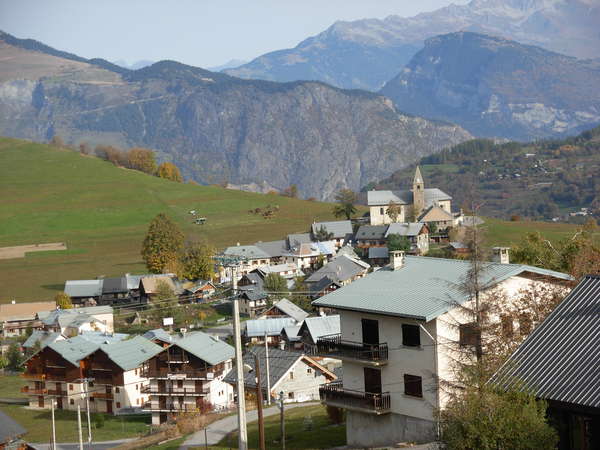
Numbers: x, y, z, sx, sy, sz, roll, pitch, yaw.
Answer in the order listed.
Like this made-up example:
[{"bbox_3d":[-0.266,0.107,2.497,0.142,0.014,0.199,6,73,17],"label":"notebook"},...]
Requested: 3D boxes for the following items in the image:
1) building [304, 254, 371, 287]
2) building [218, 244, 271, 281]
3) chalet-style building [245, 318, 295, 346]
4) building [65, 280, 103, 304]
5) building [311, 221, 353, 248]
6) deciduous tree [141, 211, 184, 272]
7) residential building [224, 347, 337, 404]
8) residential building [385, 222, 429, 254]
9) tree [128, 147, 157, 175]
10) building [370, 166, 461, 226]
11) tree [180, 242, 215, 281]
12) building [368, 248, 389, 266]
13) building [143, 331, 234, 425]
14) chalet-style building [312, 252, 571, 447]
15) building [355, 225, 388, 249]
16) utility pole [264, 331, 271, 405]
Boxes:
[{"bbox_3d":[9.820,12.340,466.000,12.000,8.500,18.000,-1,5,18],"label":"building"},{"bbox_3d":[-14.700,10.340,480.000,13.000,9.000,10.000,-2,5,2],"label":"building"},{"bbox_3d":[-6.430,23.110,390.000,10.200,6.000,8.500,-2,5,-4],"label":"chalet-style building"},{"bbox_3d":[-62.110,19.440,520.000,11.000,6.300,9.000,-2,5,0],"label":"building"},{"bbox_3d":[10.270,3.230,590.000,12.700,8.700,9.500,-3,5,-6],"label":"building"},{"bbox_3d":[-42.240,5.740,555.000,13.200,18.800,13.200,-2,5,0],"label":"deciduous tree"},{"bbox_3d":[-3.290,22.820,280.860,12.170,6.680,13.440,-5,6,-35],"label":"residential building"},{"bbox_3d":[34.610,4.450,580.000,12.200,9.800,8.800,0,5,27],"label":"residential building"},{"bbox_3d":[-78.580,-32.250,900.000,13.000,13.000,13.000,-2,5,0],"label":"tree"},{"bbox_3d":[45.440,-11.200,725.000,36.000,23.500,18.000,-2,5,0],"label":"building"},{"bbox_3d":[-27.810,10.010,490.000,8.900,10.500,8.900,-2,5,0],"label":"tree"},{"bbox_3d":[26.800,10.900,615.000,6.600,6.000,7.000,-2,5,5],"label":"building"},{"bbox_3d":[-18.540,25.790,303.000,13.000,13.600,12.000,-1,5,17],"label":"building"},{"bbox_3d":[8.400,7.170,105.180,11.130,10.470,10.440,-5,6,-36],"label":"chalet-style building"},{"bbox_3d":[26.410,4.230,665.000,10.500,8.000,9.500,-1,5,20],"label":"building"},{"bbox_3d":[-4.830,21.580,272.000,0.300,11.000,0.300,-2,5,0],"label":"utility pole"}]

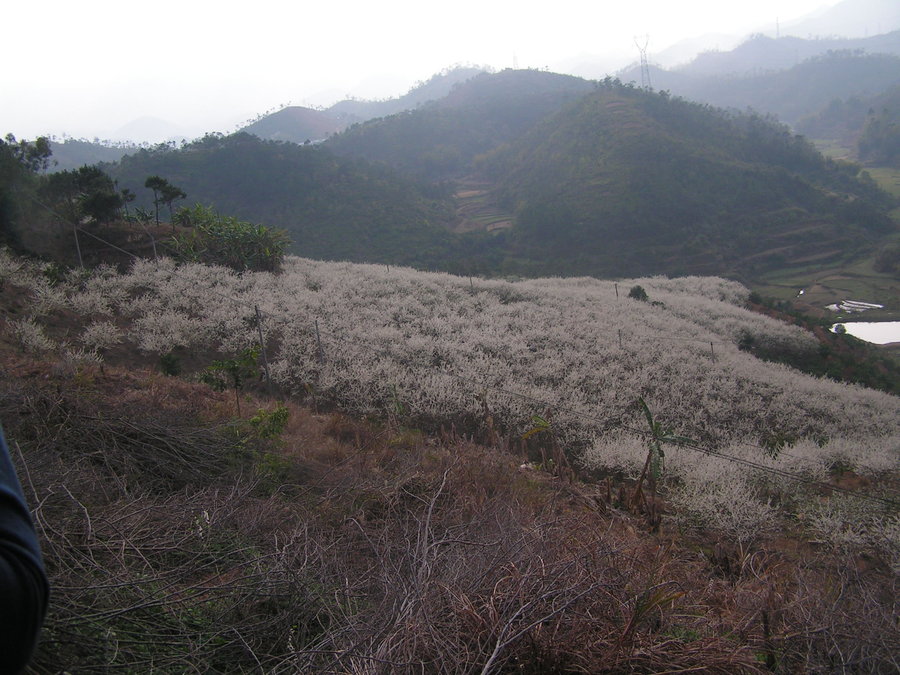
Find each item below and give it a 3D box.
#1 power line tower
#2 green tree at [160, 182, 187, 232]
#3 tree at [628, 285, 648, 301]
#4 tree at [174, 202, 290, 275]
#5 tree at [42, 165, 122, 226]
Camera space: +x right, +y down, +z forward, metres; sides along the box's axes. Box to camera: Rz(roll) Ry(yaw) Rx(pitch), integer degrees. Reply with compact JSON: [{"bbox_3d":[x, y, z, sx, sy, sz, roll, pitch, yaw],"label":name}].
[{"bbox_3d":[95.930,-137.043,492.358,8.000,29.500,6.500,-4,10,12],"label":"power line tower"},{"bbox_3d":[-27.583,-12.995,98.383,2.600,4.900,2.500,-9,10,-14],"label":"green tree"},{"bbox_3d":[30.892,-7.293,161.918,3.200,2.900,3.000,-4,10,11],"label":"tree"},{"bbox_3d":[-19.511,-8.760,87.422,10.500,5.800,6.000,-8,10,-12],"label":"tree"},{"bbox_3d":[-37.319,-14.318,100.331,8.200,6.600,6.500,-9,11,-19],"label":"tree"}]

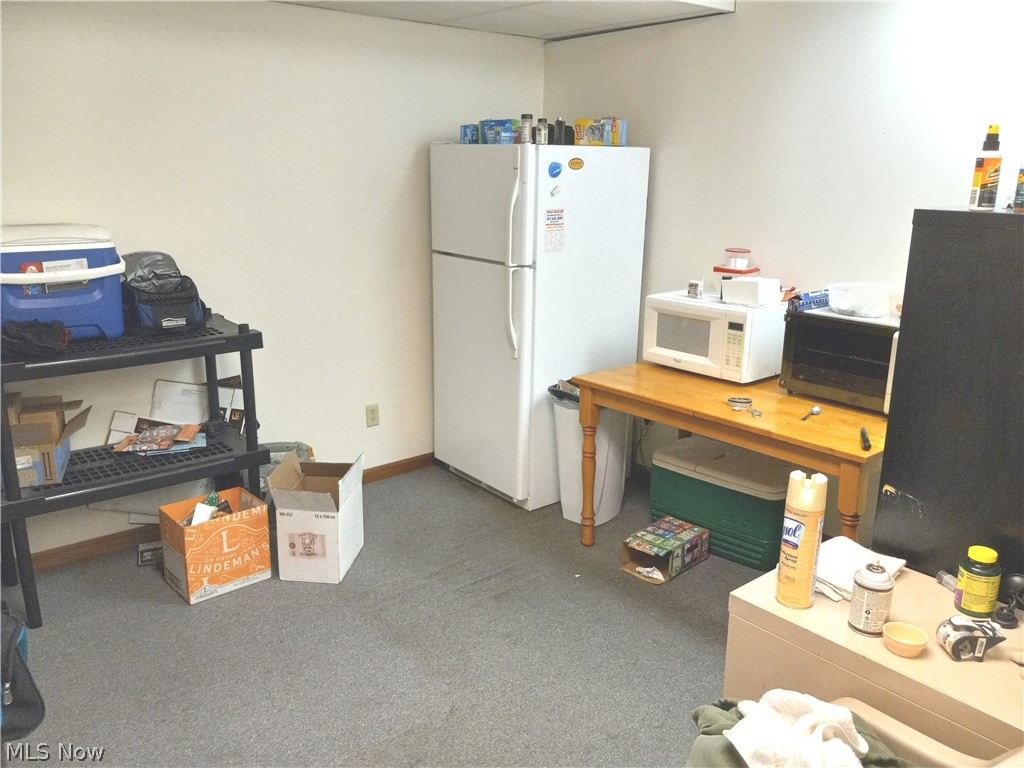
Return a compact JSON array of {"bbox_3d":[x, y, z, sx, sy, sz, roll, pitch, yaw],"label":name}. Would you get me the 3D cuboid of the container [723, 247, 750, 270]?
[{"bbox_3d":[0.967,-0.535,3.426,0.110,0.088,0.110,-11,19,-38],"label":"container"}]

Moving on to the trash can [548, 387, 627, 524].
[{"bbox_3d":[0.368,0.331,3.649,0.300,0.610,0.280,-11,19,-38],"label":"trash can"}]

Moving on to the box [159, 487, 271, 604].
[{"bbox_3d":[-1.147,0.618,3.102,0.317,0.307,0.247,-13,20,-41],"label":"box"}]

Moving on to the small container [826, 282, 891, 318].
[{"bbox_3d":[1.300,-0.315,3.009,0.225,0.096,0.225,-12,20,-39],"label":"small container"}]

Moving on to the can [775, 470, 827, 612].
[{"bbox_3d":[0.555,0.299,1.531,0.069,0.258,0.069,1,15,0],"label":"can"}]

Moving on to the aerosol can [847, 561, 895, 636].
[{"bbox_3d":[0.662,0.385,1.457,0.070,0.132,0.070,8,17,26],"label":"aerosol can"}]

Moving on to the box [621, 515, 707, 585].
[{"bbox_3d":[0.642,0.677,3.299,0.200,0.126,0.315,15,20,42],"label":"box"}]

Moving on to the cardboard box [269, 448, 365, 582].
[{"bbox_3d":[-0.789,0.541,3.205,0.280,0.410,0.359,2,15,5],"label":"cardboard box"}]

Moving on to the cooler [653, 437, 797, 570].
[{"bbox_3d":[0.938,0.511,3.445,0.610,0.380,0.350,15,21,42],"label":"cooler"}]

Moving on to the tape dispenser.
[{"bbox_3d":[0.805,0.443,1.390,0.101,0.058,0.052,1,15,2],"label":"tape dispenser"}]

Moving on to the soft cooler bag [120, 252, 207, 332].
[{"bbox_3d":[-1.381,-0.364,3.148,0.300,0.307,0.220,-11,18,-38],"label":"soft cooler bag"}]

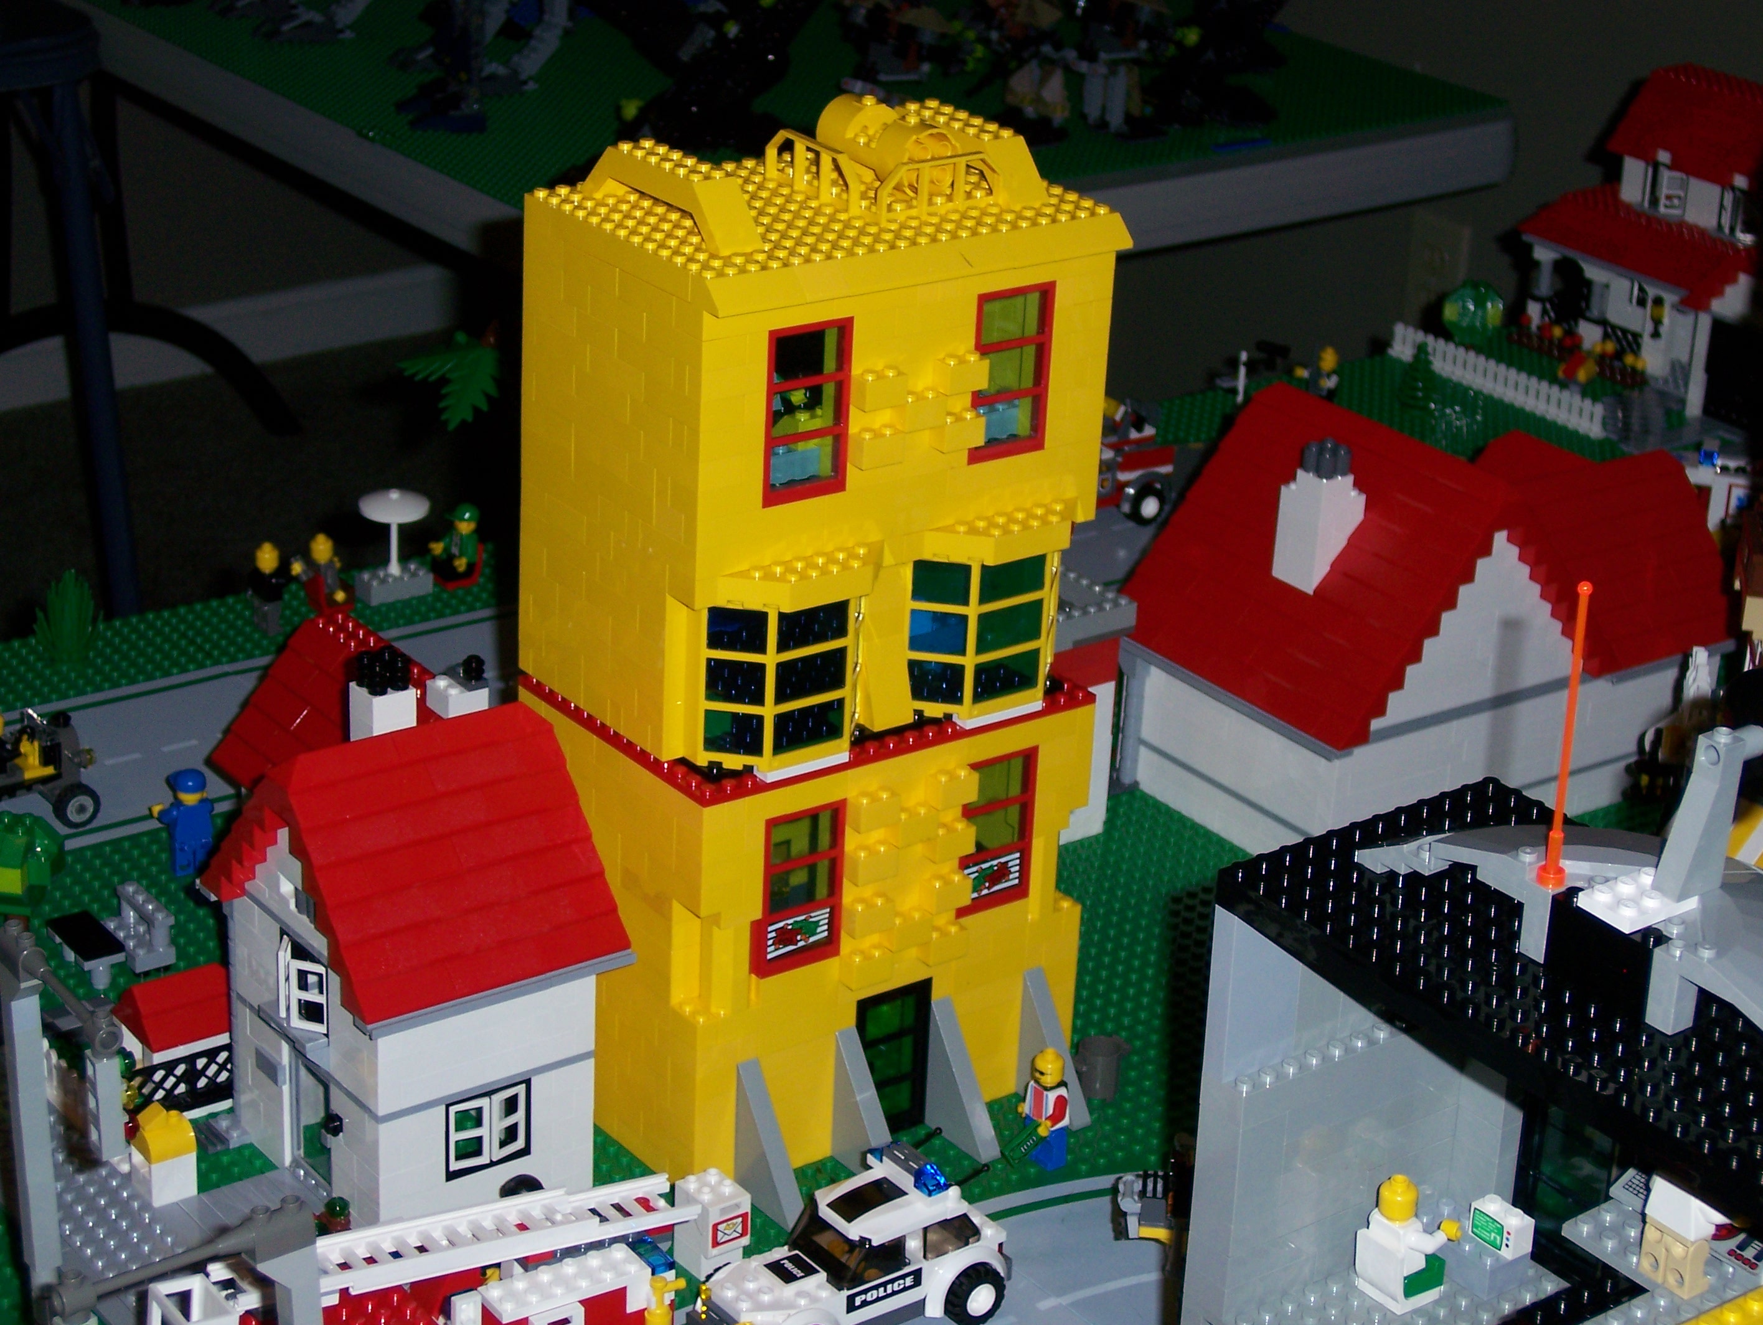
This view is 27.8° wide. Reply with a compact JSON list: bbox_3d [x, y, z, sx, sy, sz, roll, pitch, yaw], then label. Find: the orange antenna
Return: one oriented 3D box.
[{"bbox_3d":[0.161,0.017,0.838,0.007,0.077,0.007,-16,30,-33],"label":"orange antenna"}]

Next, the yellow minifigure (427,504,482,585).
[{"bbox_3d":[-0.198,-0.055,1.652,0.019,0.037,0.019,-14,29,-34],"label":"yellow minifigure"}]

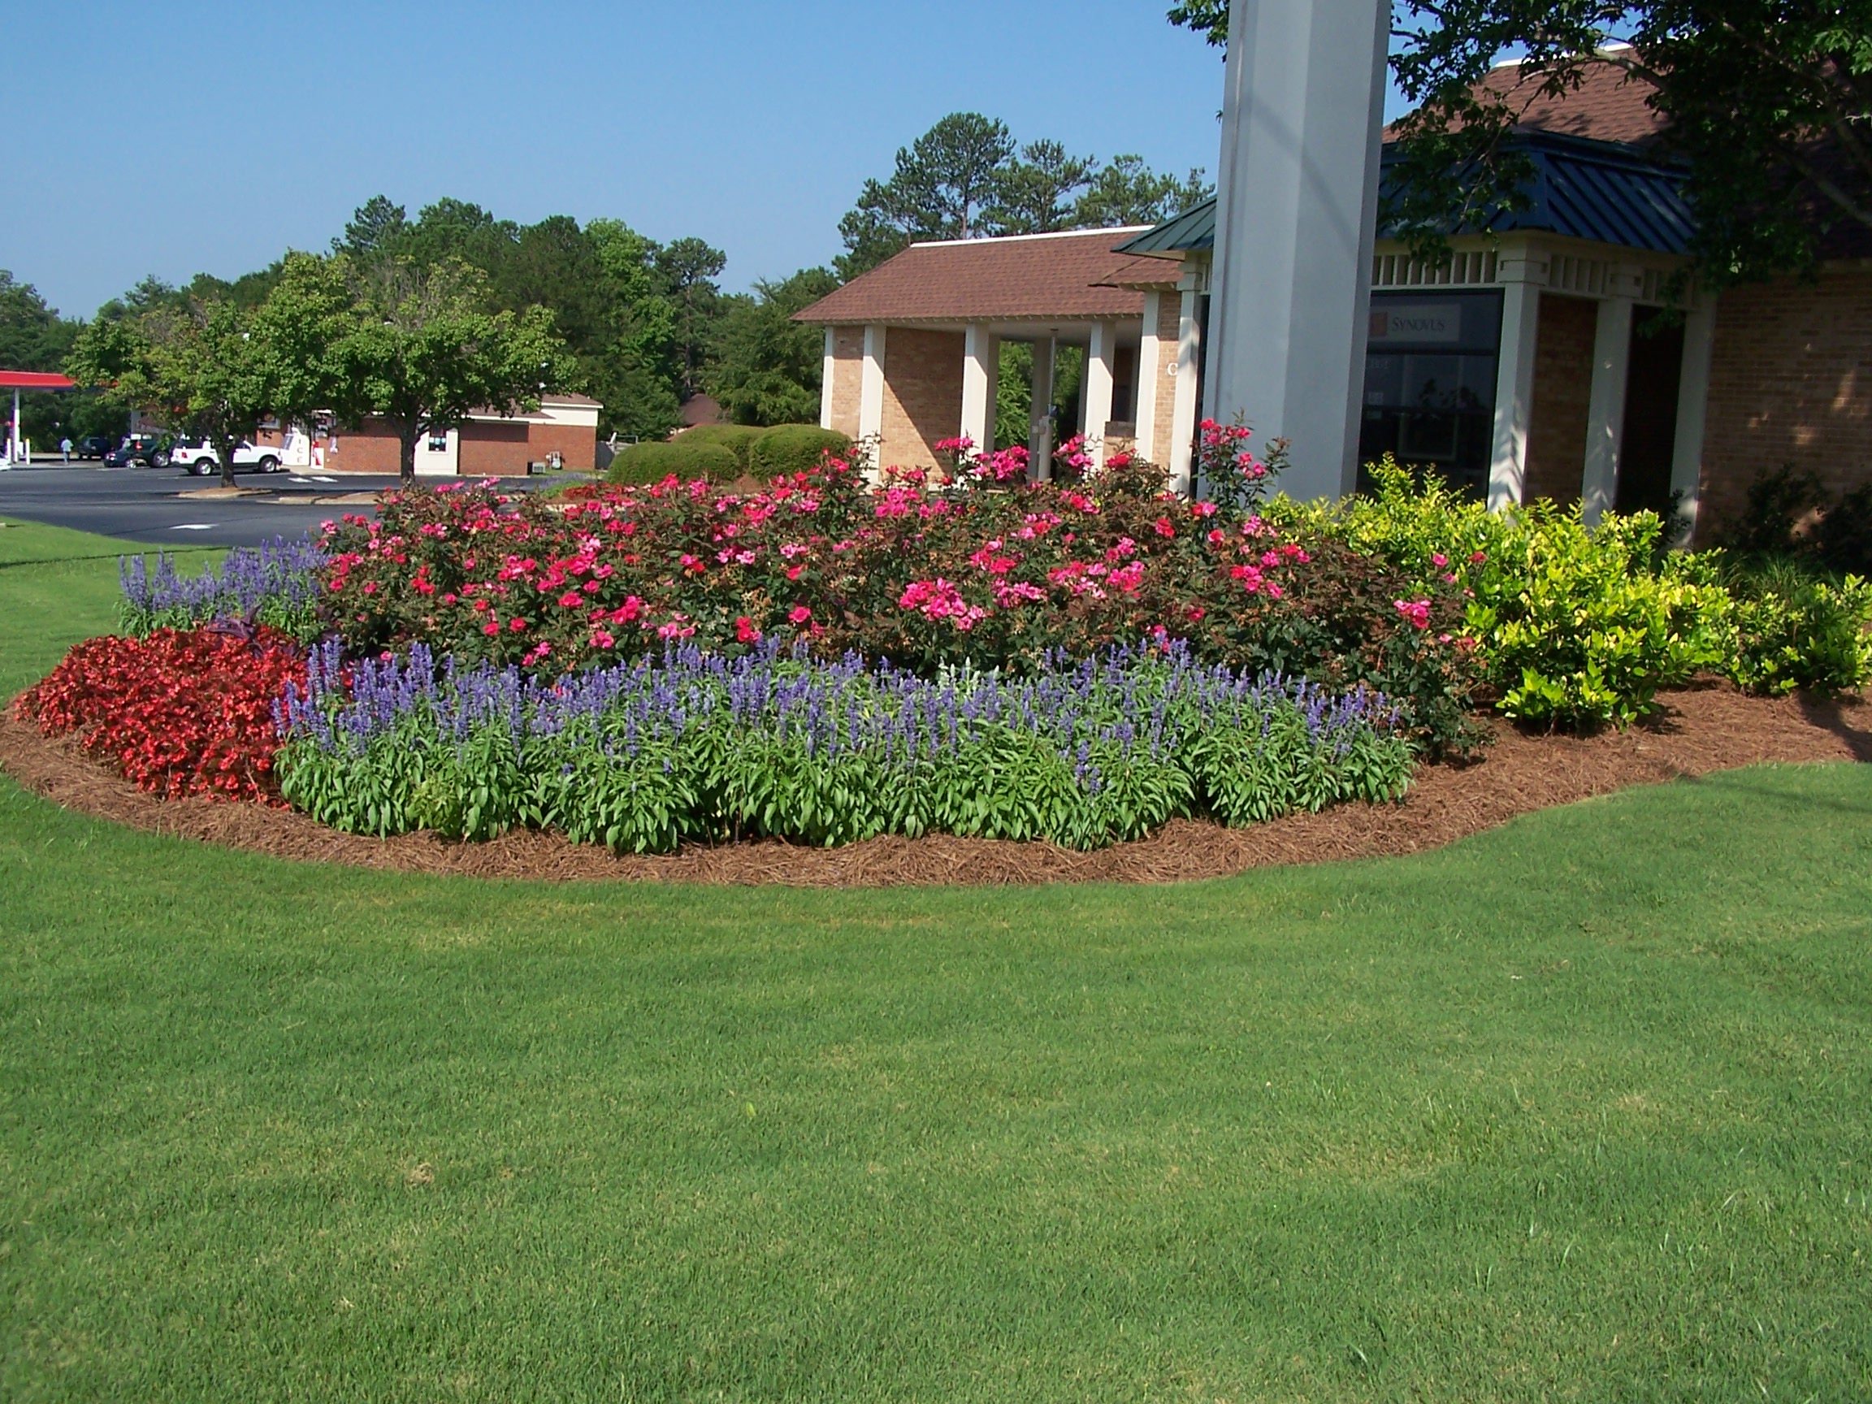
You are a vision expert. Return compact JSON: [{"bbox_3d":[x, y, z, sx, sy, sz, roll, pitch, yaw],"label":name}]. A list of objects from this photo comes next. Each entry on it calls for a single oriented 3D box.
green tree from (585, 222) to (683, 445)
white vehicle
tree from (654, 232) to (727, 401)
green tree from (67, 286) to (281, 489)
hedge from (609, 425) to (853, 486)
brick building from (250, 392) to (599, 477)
[{"bbox_3d":[-17.843,-21.750,122.000,5.800,13.800,5.800,3,7,0],"label":"green tree"},{"bbox_3d":[-31.863,-11.093,92.500,4.800,1.800,1.870,-2,8,-37],"label":"white vehicle"},{"bbox_3d":[-16.285,-24.740,135.000,5.200,12.000,5.200,3,7,0],"label":"tree"},{"bbox_3d":[-28.153,-11.629,76.000,7.500,7.500,7.300,3,7,0],"label":"green tree"},{"bbox_3d":[-3.537,-4.245,35.500,4.000,1.150,2.300,0,7,-20],"label":"hedge"},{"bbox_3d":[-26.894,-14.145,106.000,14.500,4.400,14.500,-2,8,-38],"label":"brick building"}]

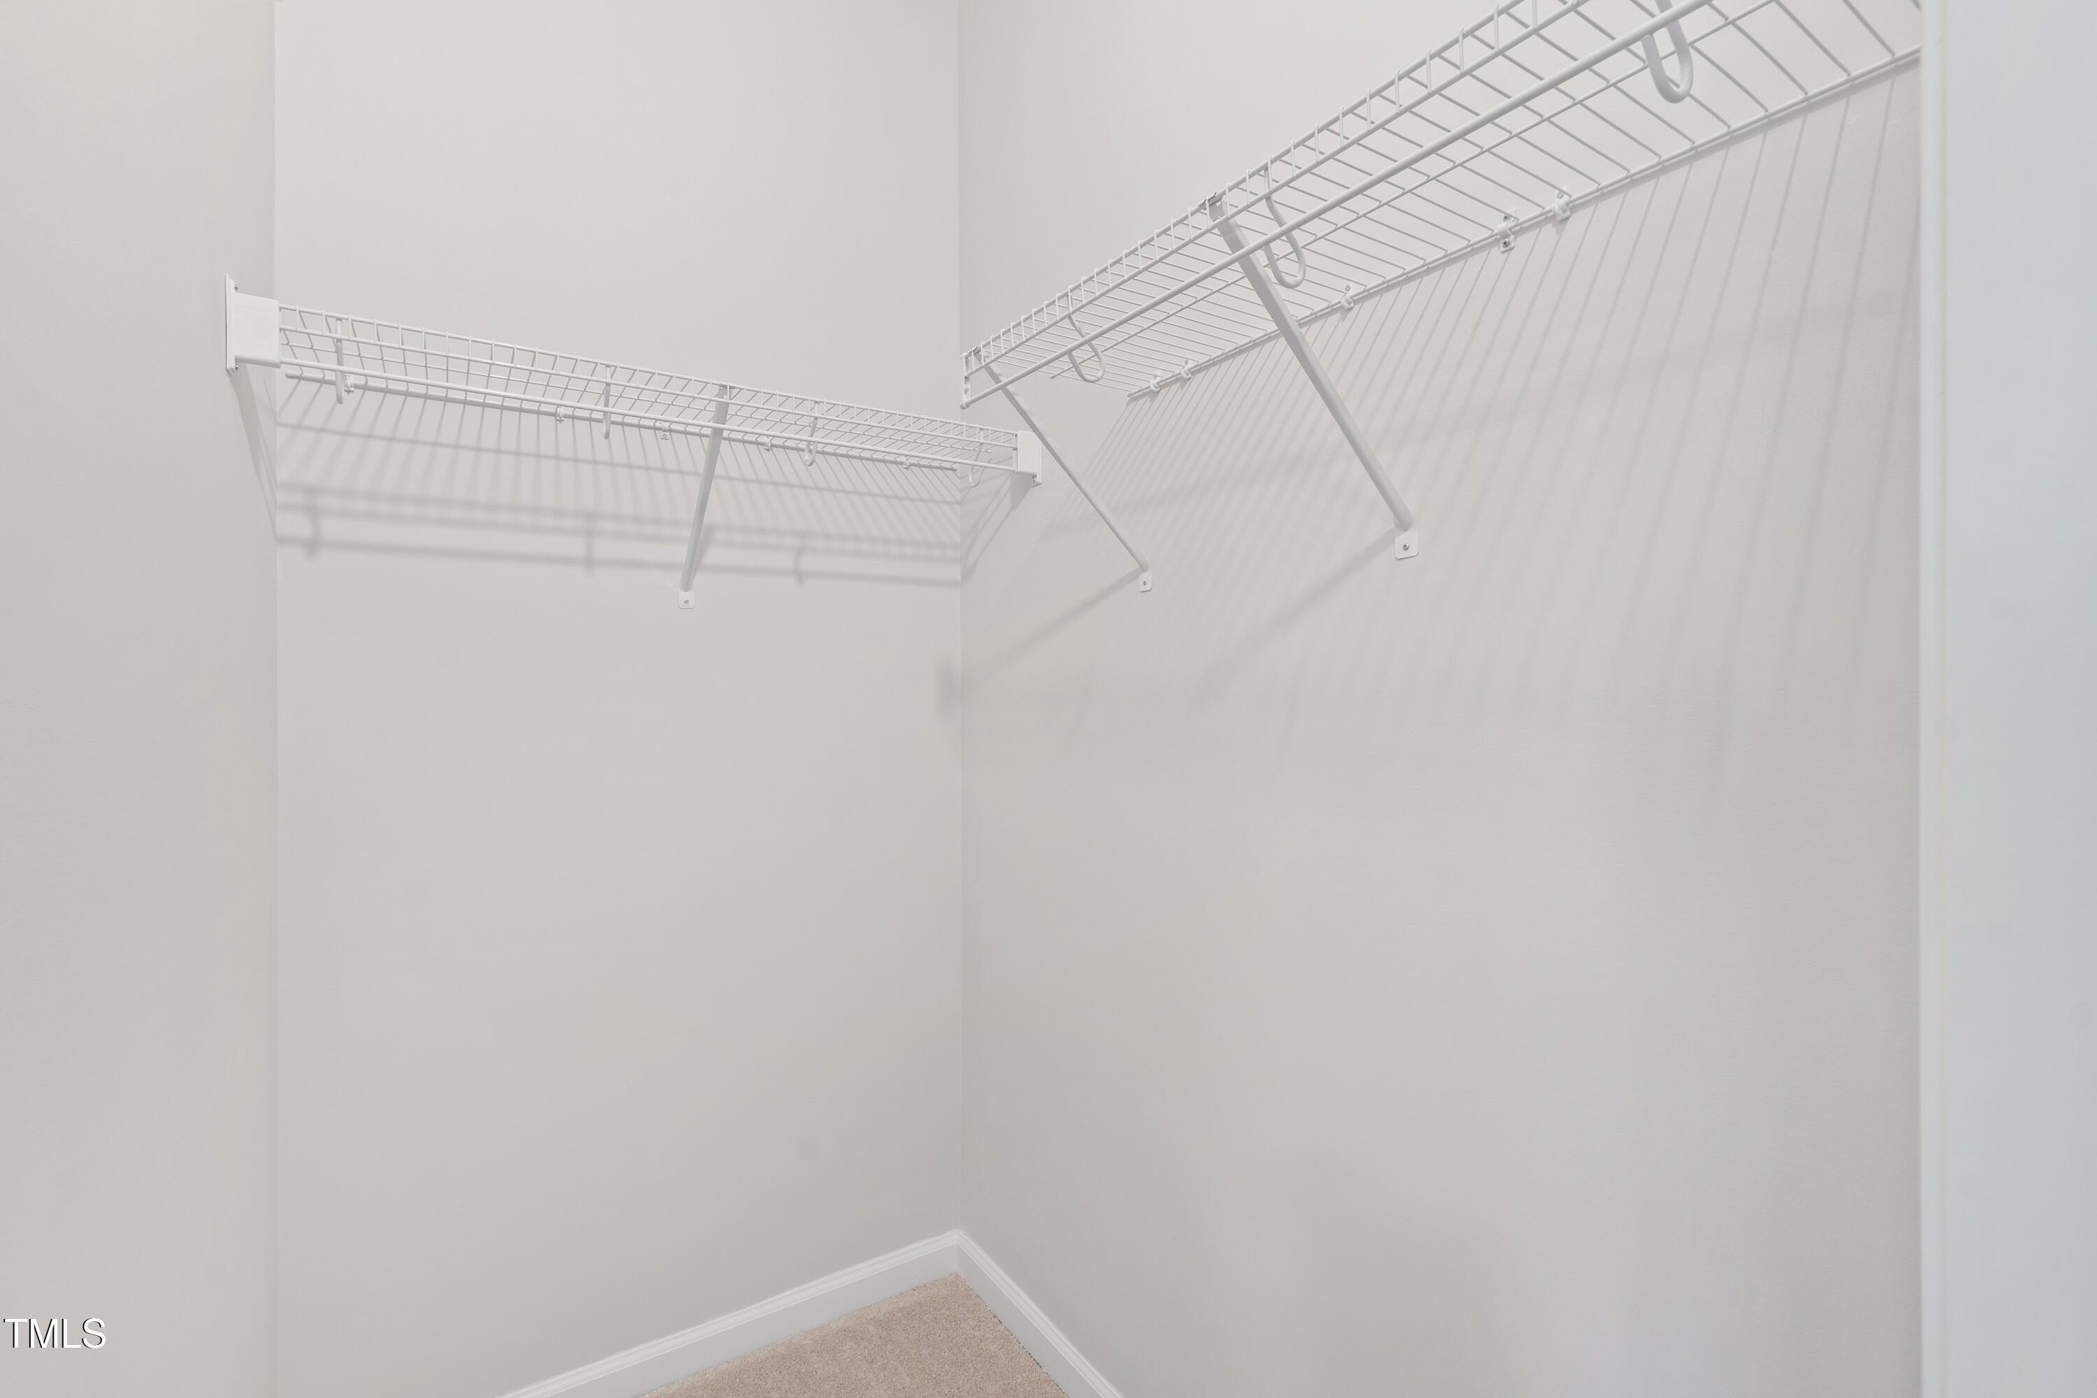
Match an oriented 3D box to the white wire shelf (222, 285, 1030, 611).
[{"bbox_3d":[-0.587,-0.339,1.488,1.152,0.345,0.318,0,0,-32],"label":"white wire shelf"}]

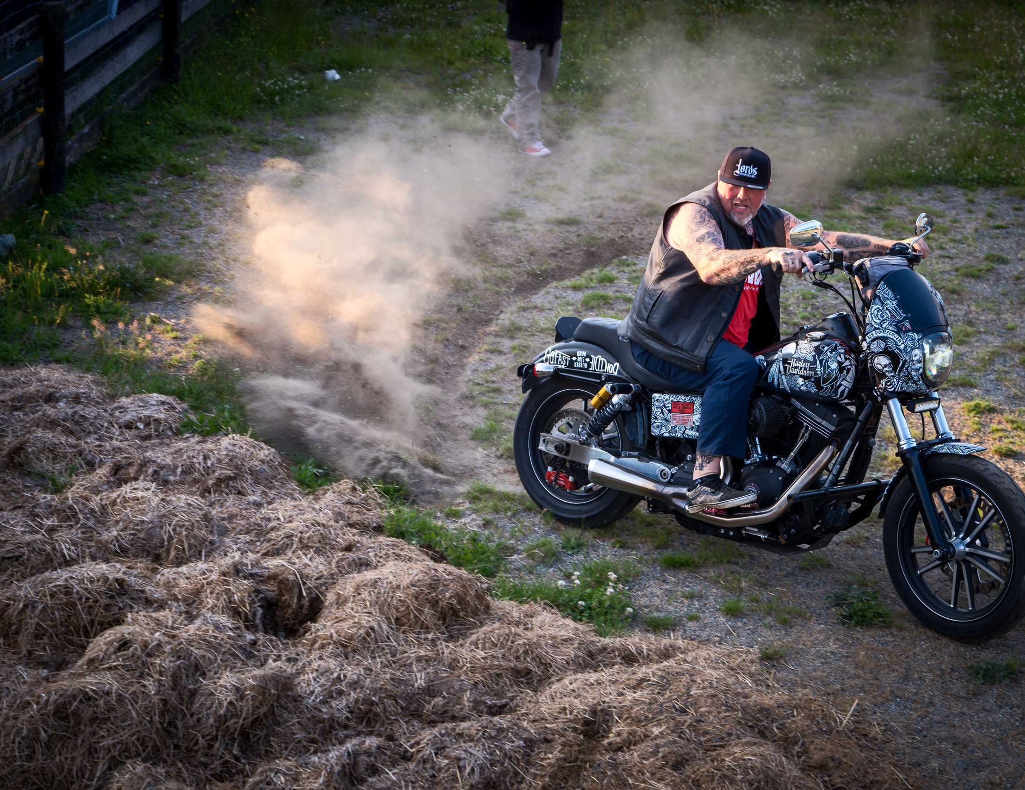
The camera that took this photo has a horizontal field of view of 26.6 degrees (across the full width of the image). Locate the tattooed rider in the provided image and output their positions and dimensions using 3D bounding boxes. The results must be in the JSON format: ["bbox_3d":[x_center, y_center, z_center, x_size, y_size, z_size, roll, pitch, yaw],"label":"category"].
[{"bbox_3d":[0.893,-0.255,8.155,1.030,1.360,0.880,16,19,37],"label":"tattooed rider"}]

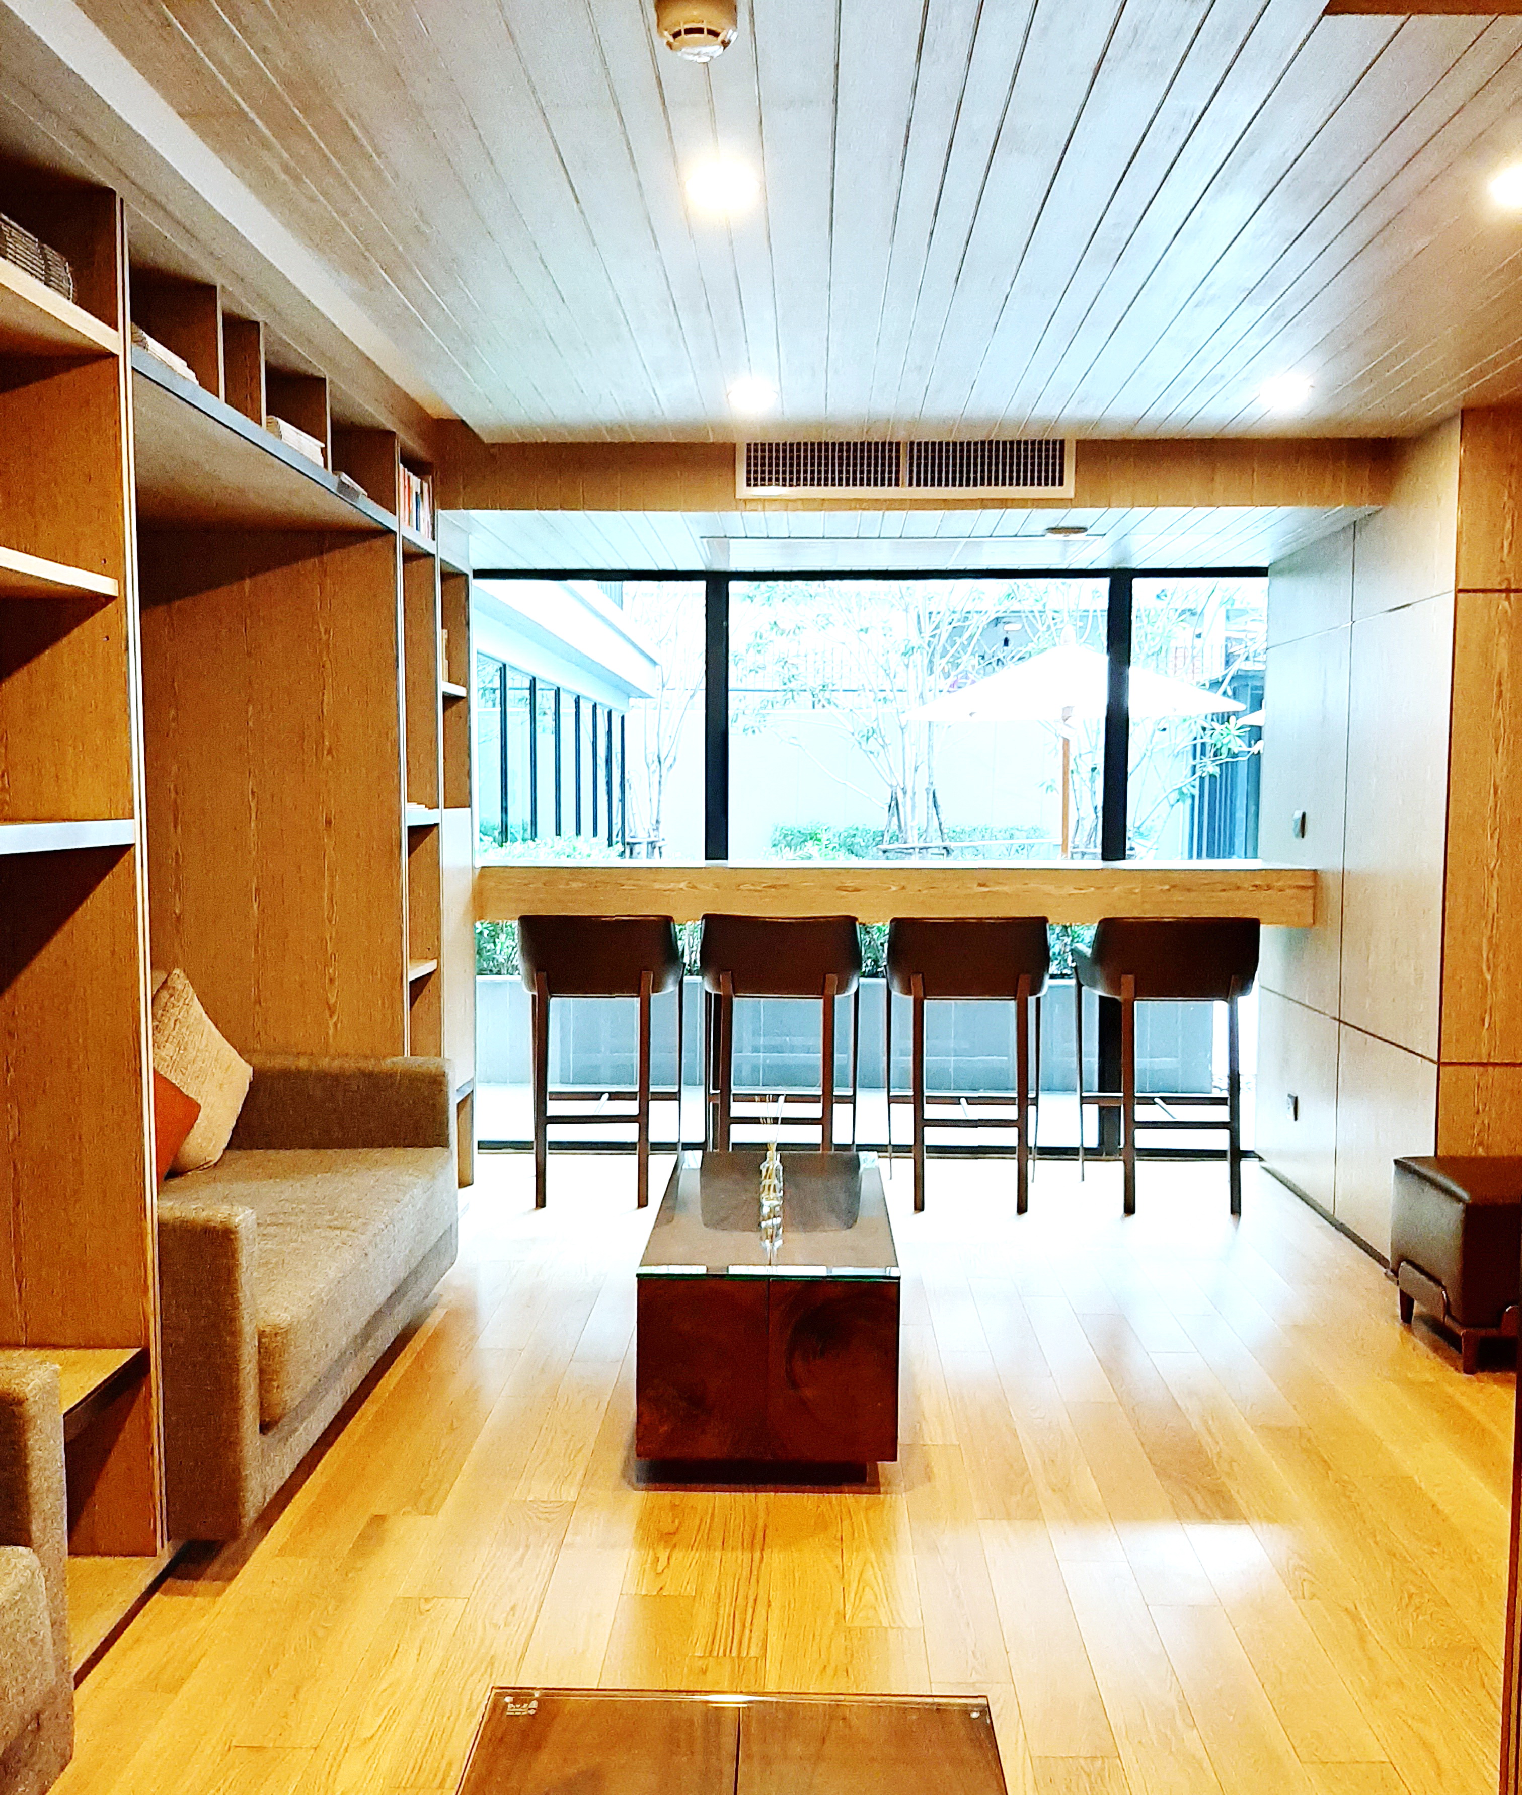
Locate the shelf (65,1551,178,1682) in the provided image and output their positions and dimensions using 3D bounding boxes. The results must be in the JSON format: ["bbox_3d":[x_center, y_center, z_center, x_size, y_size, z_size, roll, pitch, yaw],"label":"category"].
[{"bbox_3d":[-1.256,1.166,2.424,0.420,0.040,0.480,0,4,2],"label":"shelf"}]

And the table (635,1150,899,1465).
[{"bbox_3d":[0.028,0.919,3.465,0.508,0.436,1.018,0,4,2],"label":"table"}]

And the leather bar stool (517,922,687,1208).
[{"bbox_3d":[-0.541,0.528,5.205,0.520,0.967,0.490,0,4,2],"label":"leather bar stool"}]

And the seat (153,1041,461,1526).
[{"bbox_3d":[-1.271,0.811,3.444,0.820,0.635,1.575,0,4,2],"label":"seat"}]

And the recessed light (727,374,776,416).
[{"bbox_3d":[-0.025,-1.323,3.977,0.125,0.035,0.125,0,4,2],"label":"recessed light"}]

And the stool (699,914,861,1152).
[{"bbox_3d":[0.065,0.529,5.157,0.545,0.974,0.531,0,4,2],"label":"stool"}]

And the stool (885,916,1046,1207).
[{"bbox_3d":[0.688,0.531,5.164,0.515,0.967,0.490,0,4,2],"label":"stool"}]

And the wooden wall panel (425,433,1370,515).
[{"bbox_3d":[0.435,-1.252,4.527,2.815,0.214,0.080,0,4,2],"label":"wooden wall panel"}]

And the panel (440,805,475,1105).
[{"bbox_3d":[-0.967,0.164,4.834,0.030,0.931,0.421,0,4,2],"label":"panel"}]

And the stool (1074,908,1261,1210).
[{"bbox_3d":[1.374,0.535,5.113,0.545,0.972,0.531,0,4,2],"label":"stool"}]

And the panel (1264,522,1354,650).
[{"bbox_3d":[1.827,-1.019,5.063,0.025,0.300,0.885,0,4,2],"label":"panel"}]

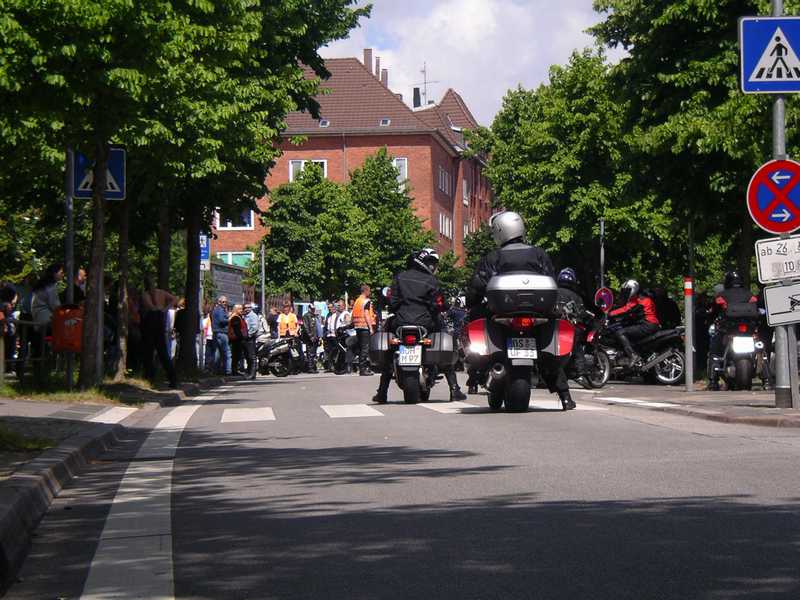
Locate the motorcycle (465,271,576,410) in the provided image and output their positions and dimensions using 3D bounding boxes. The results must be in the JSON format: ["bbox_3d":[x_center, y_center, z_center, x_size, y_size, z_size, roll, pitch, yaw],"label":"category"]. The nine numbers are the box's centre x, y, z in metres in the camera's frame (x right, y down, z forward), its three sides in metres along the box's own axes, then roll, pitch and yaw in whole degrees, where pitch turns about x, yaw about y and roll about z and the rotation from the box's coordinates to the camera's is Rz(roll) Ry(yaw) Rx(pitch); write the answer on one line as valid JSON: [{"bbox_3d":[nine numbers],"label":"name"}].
[{"bbox_3d":[1.000,0.360,21.500,0.950,1.290,2.270,-1,-1,-3],"label":"motorcycle"}]

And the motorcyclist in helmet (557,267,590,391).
[{"bbox_3d":[2.360,0.385,33.000,0.720,1.640,0.820,-1,-1,23],"label":"motorcyclist in helmet"}]

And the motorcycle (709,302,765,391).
[{"bbox_3d":[4.400,0.600,31.600,0.800,1.150,2.100,-1,-1,0],"label":"motorcycle"}]

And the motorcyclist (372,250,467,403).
[{"bbox_3d":[0.205,0.262,25.100,0.920,1.600,0.850,-1,-1,5],"label":"motorcyclist"}]

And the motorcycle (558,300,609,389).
[{"bbox_3d":[2.530,0.620,33.300,0.800,1.200,2.100,-1,-1,23],"label":"motorcycle"}]

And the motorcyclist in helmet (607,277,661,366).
[{"bbox_3d":[3.400,0.360,34.400,0.820,1.320,0.620,0,-1,-18],"label":"motorcyclist in helmet"}]

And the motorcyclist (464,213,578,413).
[{"bbox_3d":[1.070,0.096,21.400,0.880,1.760,0.850,-1,-1,-3],"label":"motorcyclist"}]

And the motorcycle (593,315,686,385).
[{"bbox_3d":[3.240,0.670,34.400,2.080,1.100,0.780,0,-1,-18],"label":"motorcycle"}]

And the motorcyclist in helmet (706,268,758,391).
[{"bbox_3d":[4.360,0.390,31.200,0.740,1.550,0.820,-1,-1,0],"label":"motorcyclist in helmet"}]

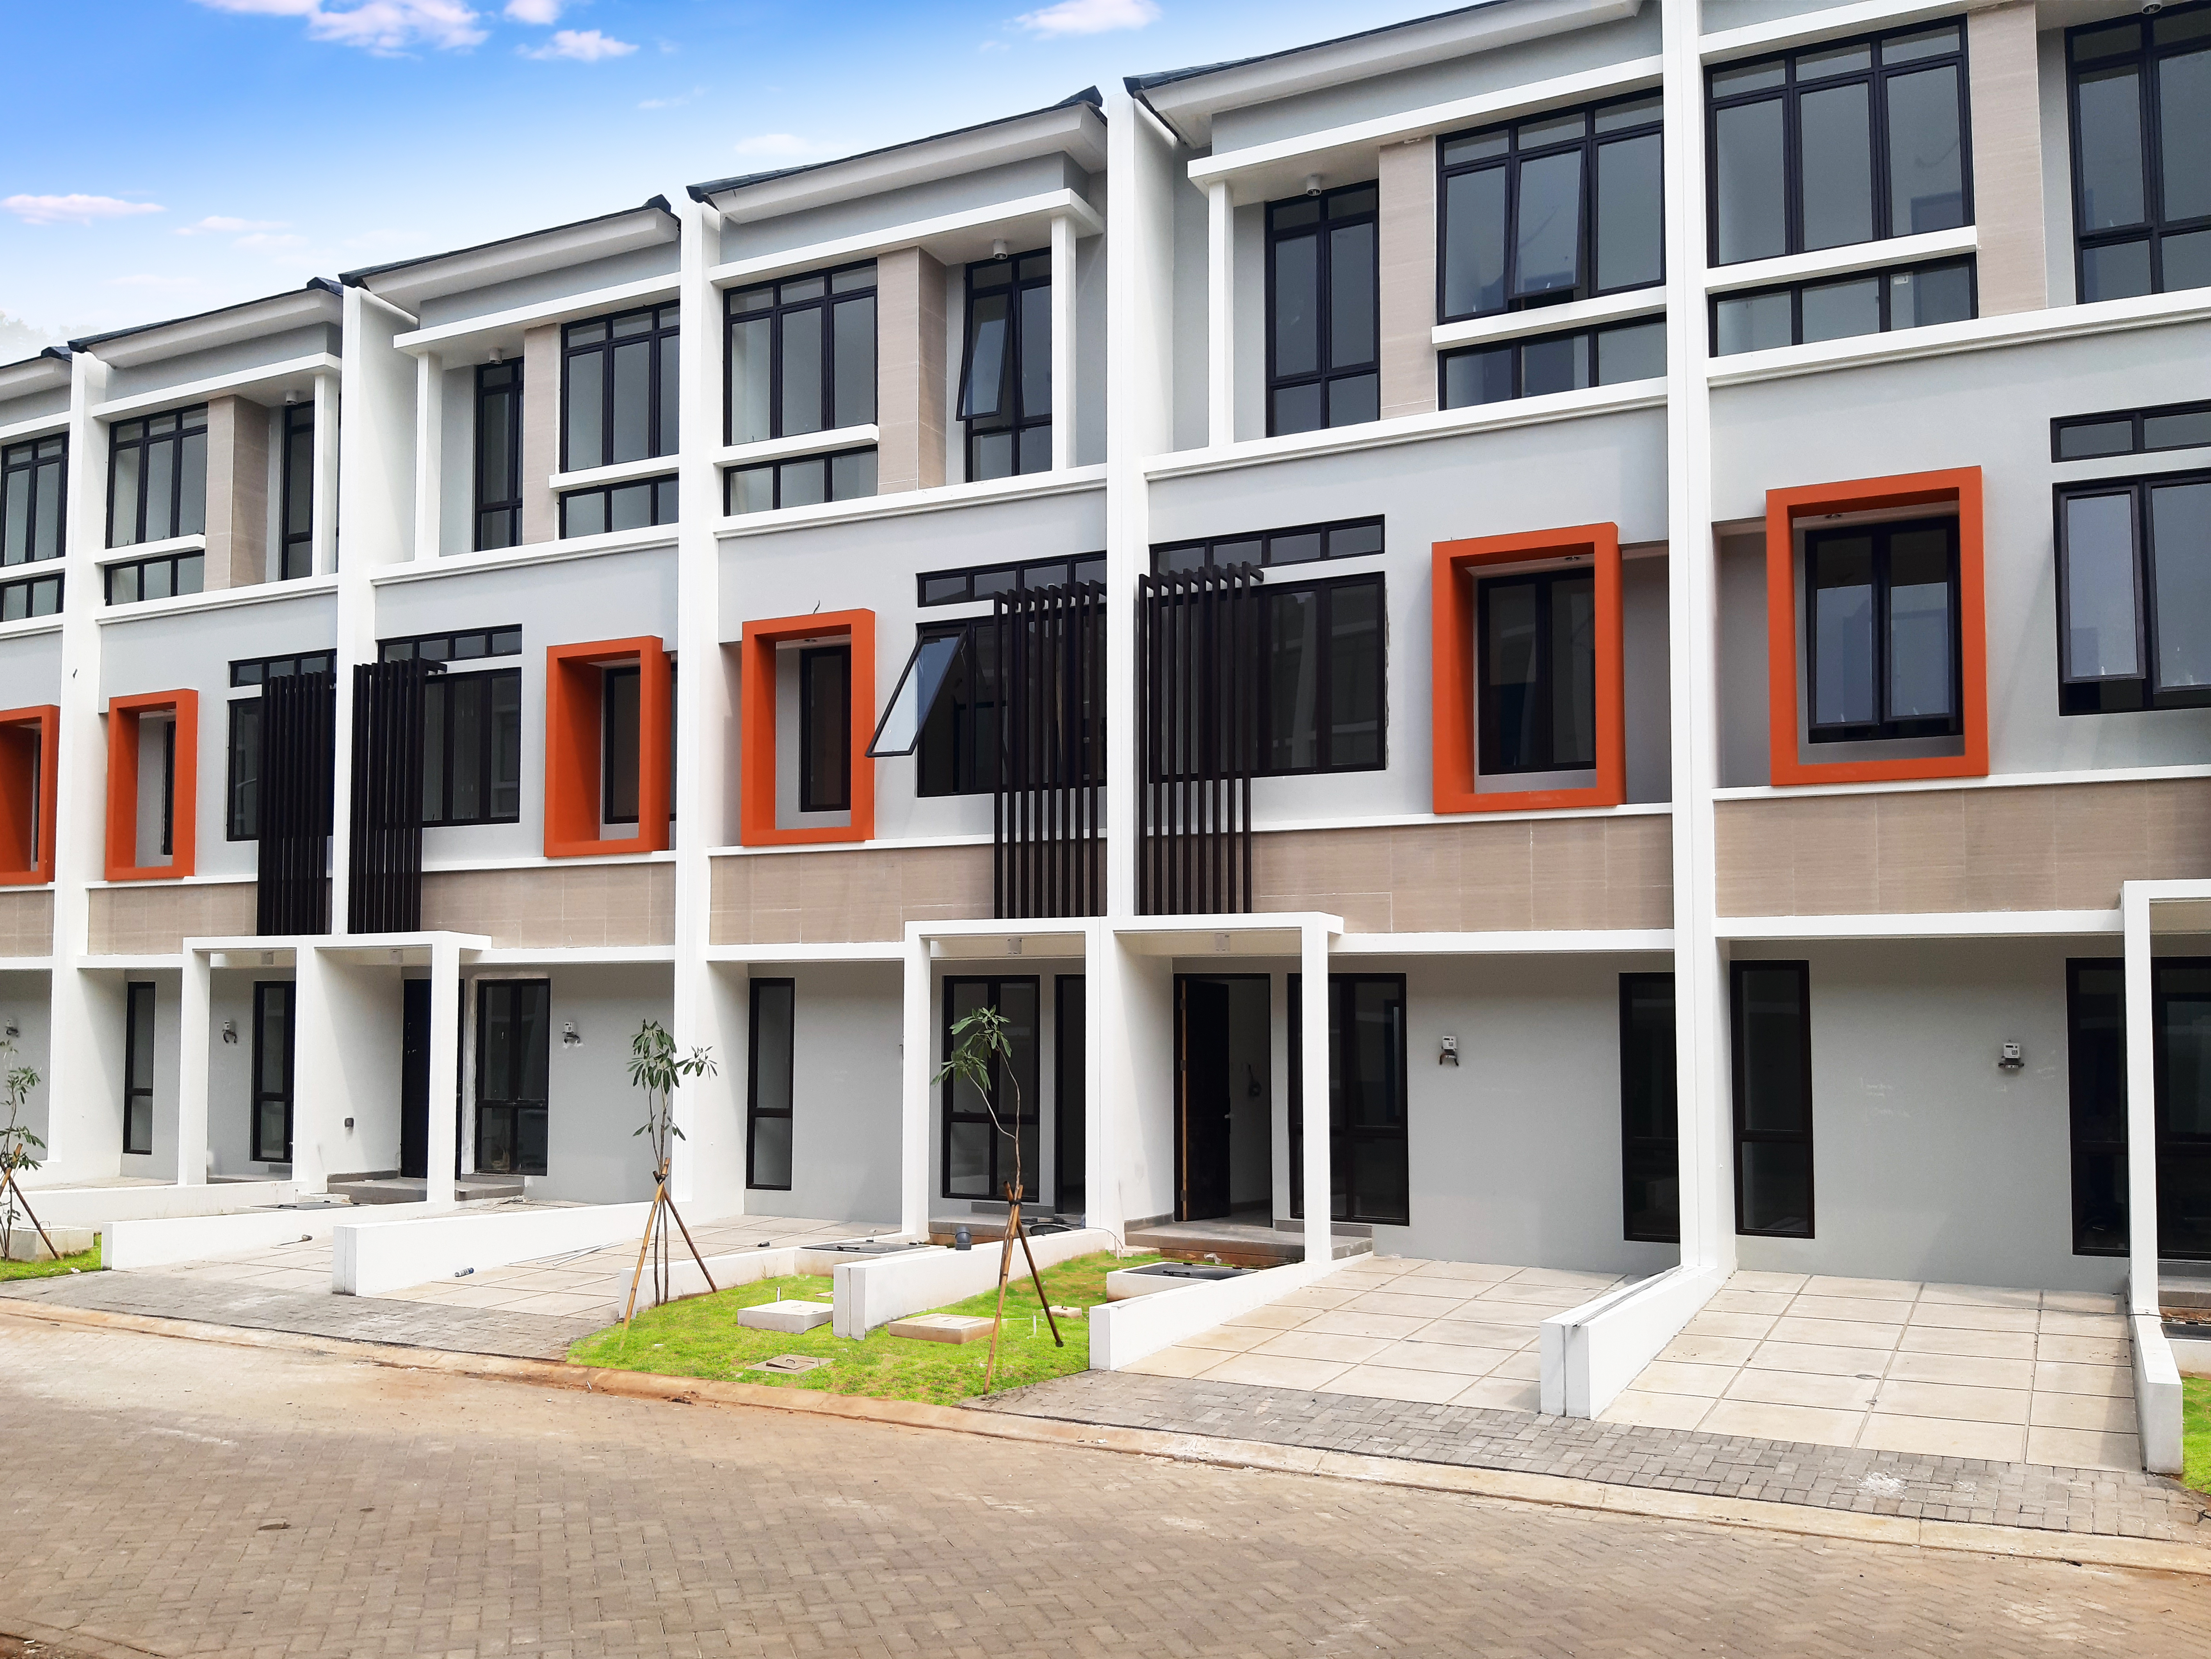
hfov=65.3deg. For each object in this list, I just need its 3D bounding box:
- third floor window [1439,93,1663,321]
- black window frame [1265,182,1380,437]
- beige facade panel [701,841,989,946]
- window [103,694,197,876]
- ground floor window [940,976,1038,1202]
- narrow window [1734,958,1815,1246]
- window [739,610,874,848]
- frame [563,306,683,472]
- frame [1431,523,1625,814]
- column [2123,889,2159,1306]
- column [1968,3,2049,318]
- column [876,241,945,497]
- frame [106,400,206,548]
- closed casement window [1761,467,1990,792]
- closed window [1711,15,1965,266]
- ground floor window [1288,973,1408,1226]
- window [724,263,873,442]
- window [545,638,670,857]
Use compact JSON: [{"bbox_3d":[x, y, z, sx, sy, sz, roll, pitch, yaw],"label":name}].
[{"bbox_3d":[3.709,-5.161,14.484,1.889,1.688,0.118,-2,-4,26],"label":"third floor window"},{"bbox_3d":[2.019,-4.852,16.131,1.085,2.270,0.100,-2,-3,25],"label":"black window frame"},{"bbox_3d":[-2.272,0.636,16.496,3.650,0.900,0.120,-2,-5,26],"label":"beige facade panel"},{"bbox_3d":[-11.497,-0.521,20.794,1.400,2.220,0.300,-2,-5,26],"label":"window"},{"bbox_3d":[-1.103,2.488,16.560,1.070,2.140,0.100,-2,-5,26],"label":"ground floor window"},{"bbox_3d":[5.479,2.209,14.183,0.610,2.250,0.100,-2,-3,25],"label":"narrow window"},{"bbox_3d":[-3.007,-1.011,17.719,1.490,2.340,0.380,-2,-3,25],"label":"window"},{"bbox_3d":[-5.162,-4.734,18.631,1.889,1.688,0.118,-2,-4,26],"label":"frame"},{"bbox_3d":[3.540,-1.278,14.344,1.486,2.290,0.384,-2,-4,26],"label":"frame"},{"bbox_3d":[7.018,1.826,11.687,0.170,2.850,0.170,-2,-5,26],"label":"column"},{"bbox_3d":[7.015,-5.121,13.450,0.470,2.400,0.500,-2,-3,25],"label":"column"},{"bbox_3d":[-1.905,-4.478,16.903,0.470,2.350,0.450,-2,-5,26],"label":"column"},{"bbox_3d":[-12.251,-4.555,22.293,1.890,1.670,0.100,-2,-3,25],"label":"frame"},{"bbox_3d":[5.789,-1.507,12.917,1.450,2.230,0.300,-2,-5,26],"label":"closed casement window"},{"bbox_3d":[5.720,-5.370,13.568,1.889,1.688,0.118,-2,-4,26],"label":"closed window"},{"bbox_3d":[2.166,2.377,15.336,1.089,2.181,0.118,-2,-4,26],"label":"ground floor window"},{"bbox_3d":[-3.051,-4.762,17.258,1.800,1.580,0.100,-2,-5,26],"label":"window"},{"bbox_3d":[-5.410,-0.882,18.866,1.460,2.330,0.420,-2,-3,25],"label":"window"}]

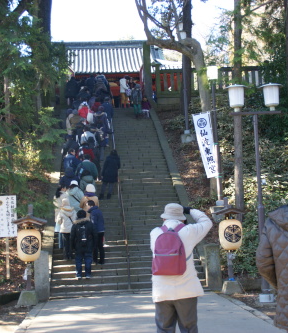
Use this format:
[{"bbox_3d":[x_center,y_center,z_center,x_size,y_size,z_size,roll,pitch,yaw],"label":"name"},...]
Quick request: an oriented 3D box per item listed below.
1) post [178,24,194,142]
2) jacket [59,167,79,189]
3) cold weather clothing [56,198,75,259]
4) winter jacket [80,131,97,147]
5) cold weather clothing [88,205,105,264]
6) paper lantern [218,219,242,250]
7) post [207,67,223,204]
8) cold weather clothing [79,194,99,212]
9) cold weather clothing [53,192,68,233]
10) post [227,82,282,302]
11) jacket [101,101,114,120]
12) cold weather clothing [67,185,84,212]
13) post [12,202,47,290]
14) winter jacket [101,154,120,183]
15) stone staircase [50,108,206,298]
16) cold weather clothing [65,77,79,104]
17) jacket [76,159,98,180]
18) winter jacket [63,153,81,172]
[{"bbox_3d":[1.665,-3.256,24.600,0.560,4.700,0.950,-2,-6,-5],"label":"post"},{"bbox_3d":[-2.293,0.382,19.100,0.600,0.760,0.420,-2,-6,-5],"label":"jacket"},{"bbox_3d":[-2.059,1.646,16.450,0.480,1.570,0.360,-3,-6,1],"label":"cold weather clothing"},{"bbox_3d":[-2.025,-1.004,22.800,0.570,0.660,0.400,-2,-6,-5],"label":"winter jacket"},{"bbox_3d":[-1.285,1.826,16.900,0.400,1.600,0.460,-4,-7,19],"label":"cold weather clothing"},{"bbox_3d":[2.045,1.612,14.700,0.540,0.740,0.540,-2,-6,-6],"label":"paper lantern"},{"bbox_3d":[2.116,-0.916,18.418,0.360,4.150,0.360,-2,-6,-4],"label":"post"},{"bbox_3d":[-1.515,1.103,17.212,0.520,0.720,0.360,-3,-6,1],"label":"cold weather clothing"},{"bbox_3d":[-2.250,1.231,16.900,0.470,1.000,0.360,-4,-7,15],"label":"cold weather clothing"},{"bbox_3d":[2.191,0.454,11.822,1.080,4.142,0.430,-3,-7,3],"label":"post"},{"bbox_3d":[-1.662,-2.523,28.300,0.520,0.780,0.360,-2,-7,-5],"label":"jacket"},{"bbox_3d":[-1.897,0.914,17.300,0.510,0.800,0.360,-2,-7,-3],"label":"cold weather clothing"},{"bbox_3d":[-2.388,1.693,13.032,0.700,1.801,0.520,-1,-7,-9],"label":"post"},{"bbox_3d":[-1.090,0.087,20.200,0.570,0.920,0.360,-2,-7,-5],"label":"winter jacket"},{"bbox_3d":[-1.073,0.193,22.908,3.880,7.596,14.272,-2,-6,-5],"label":"stone staircase"},{"bbox_3d":[-3.498,-3.649,30.400,0.640,1.420,0.460,-2,-6,-5],"label":"cold weather clothing"},{"bbox_3d":[-1.720,0.124,19.064,0.600,0.680,0.380,-2,-6,-4],"label":"jacket"},{"bbox_3d":[-2.247,-0.078,19.465,0.540,0.660,0.360,-5,-6,18],"label":"winter jacket"}]

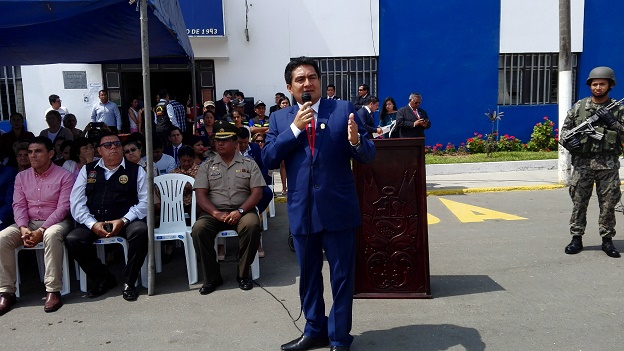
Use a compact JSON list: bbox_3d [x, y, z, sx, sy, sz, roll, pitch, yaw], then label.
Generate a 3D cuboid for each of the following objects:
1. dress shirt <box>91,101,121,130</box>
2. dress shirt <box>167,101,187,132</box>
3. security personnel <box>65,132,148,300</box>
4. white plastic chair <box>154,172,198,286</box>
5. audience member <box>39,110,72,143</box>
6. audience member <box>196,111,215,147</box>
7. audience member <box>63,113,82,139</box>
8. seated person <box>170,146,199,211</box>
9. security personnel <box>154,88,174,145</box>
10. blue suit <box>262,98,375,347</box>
[{"bbox_3d":[-3.921,-1.142,8.513,0.570,0.620,0.280,-3,8,-15],"label":"dress shirt"},{"bbox_3d":[-2.644,-1.153,8.717,0.480,0.720,0.300,-2,7,-9],"label":"dress shirt"},{"bbox_3d":[-1.728,0.278,3.751,0.640,1.250,0.800,-3,8,-10],"label":"security personnel"},{"bbox_3d":[-1.216,0.457,3.878,0.490,0.840,0.530,-3,8,-10],"label":"white plastic chair"},{"bbox_3d":[-3.365,-0.123,5.932,0.440,1.500,0.280,-3,8,-15],"label":"audience member"},{"bbox_3d":[-1.458,-0.202,6.330,0.430,1.470,0.280,-3,8,-10],"label":"audience member"},{"bbox_3d":[-3.378,-0.159,6.330,0.420,1.460,0.280,-3,8,-15],"label":"audience member"},{"bbox_3d":[-1.331,0.244,4.739,0.480,1.130,0.740,-2,7,-9],"label":"seated person"},{"bbox_3d":[-2.794,-0.756,8.462,0.550,1.740,0.400,1,7,17],"label":"security personnel"},{"bbox_3d":[0.040,0.280,2.665,0.620,1.440,0.400,0,8,10],"label":"blue suit"}]

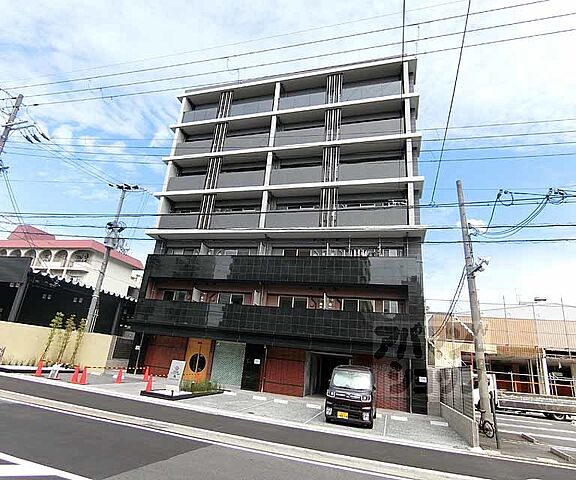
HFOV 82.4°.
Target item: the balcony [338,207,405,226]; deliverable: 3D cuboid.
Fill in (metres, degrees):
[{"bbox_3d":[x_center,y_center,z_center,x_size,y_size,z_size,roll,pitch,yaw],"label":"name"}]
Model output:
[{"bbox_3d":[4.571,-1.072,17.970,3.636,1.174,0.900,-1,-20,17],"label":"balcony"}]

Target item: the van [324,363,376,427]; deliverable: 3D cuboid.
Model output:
[{"bbox_3d":[2.421,5.617,12.115,1.480,1.820,3.390,-1,-19,17],"label":"van"}]

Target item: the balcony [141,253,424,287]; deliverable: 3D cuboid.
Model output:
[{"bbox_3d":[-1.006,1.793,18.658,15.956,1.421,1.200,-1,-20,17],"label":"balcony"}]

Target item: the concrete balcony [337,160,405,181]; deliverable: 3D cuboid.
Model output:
[{"bbox_3d":[4.967,-3.765,19.405,3.680,1.210,1.050,-1,-19,17],"label":"concrete balcony"}]

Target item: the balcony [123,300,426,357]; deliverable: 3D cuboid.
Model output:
[{"bbox_3d":[-1.354,4.762,18.496,16.625,1.940,1.400,-1,-18,17],"label":"balcony"}]

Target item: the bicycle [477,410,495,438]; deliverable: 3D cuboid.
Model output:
[{"bbox_3d":[6.640,6.160,11.368,0.520,0.960,1.500,6,-19,-2],"label":"bicycle"}]

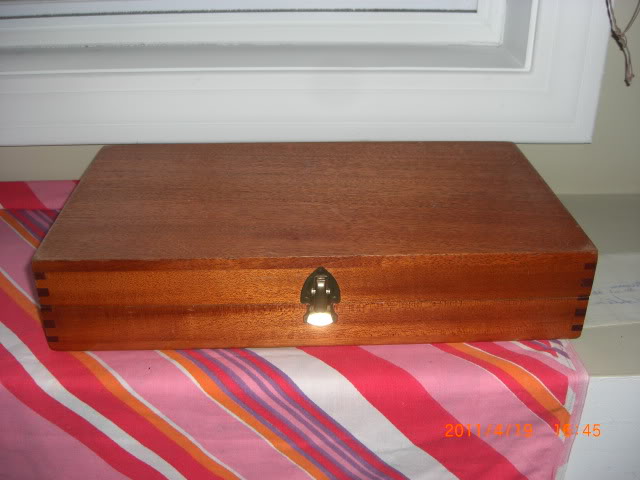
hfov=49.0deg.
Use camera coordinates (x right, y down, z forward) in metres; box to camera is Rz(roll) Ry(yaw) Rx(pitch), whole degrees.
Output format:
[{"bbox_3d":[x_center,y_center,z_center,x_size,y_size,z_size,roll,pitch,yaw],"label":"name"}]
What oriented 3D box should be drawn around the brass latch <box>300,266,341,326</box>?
[{"bbox_3d":[0.001,0.041,0.493,0.029,0.048,0.010,-1,29,-2],"label":"brass latch"}]

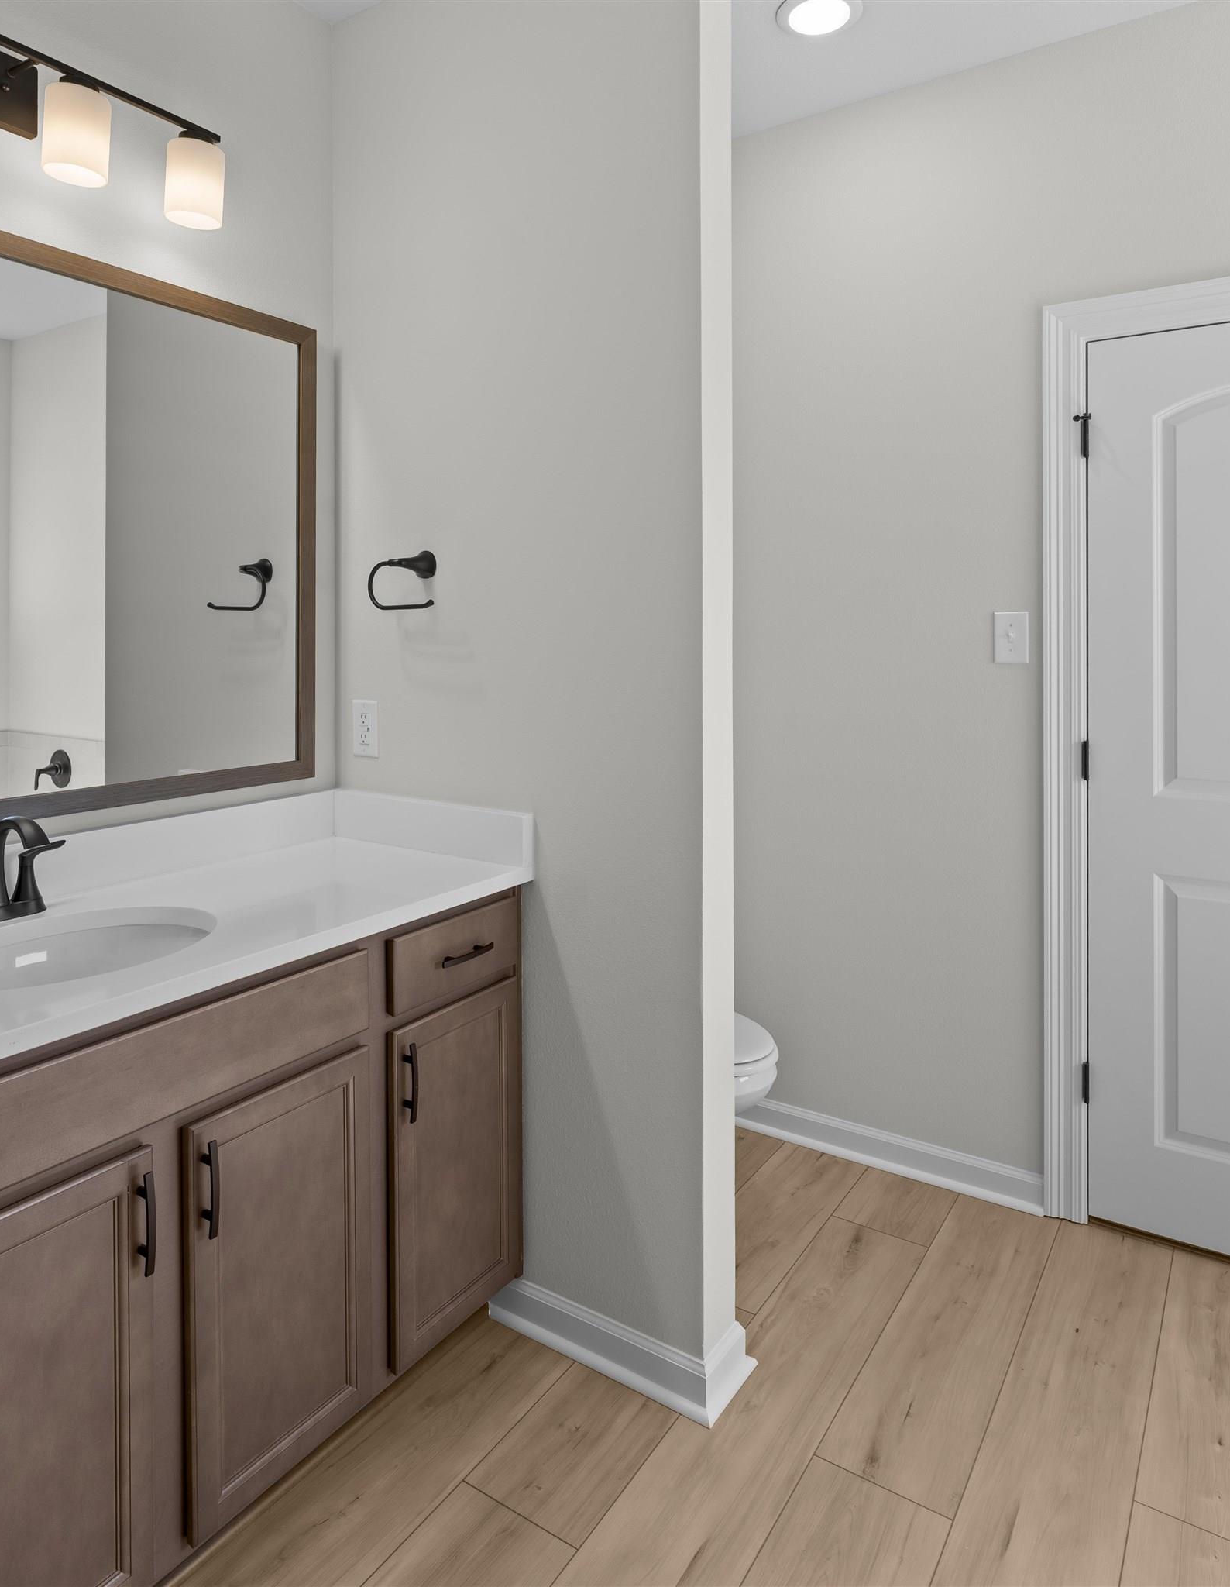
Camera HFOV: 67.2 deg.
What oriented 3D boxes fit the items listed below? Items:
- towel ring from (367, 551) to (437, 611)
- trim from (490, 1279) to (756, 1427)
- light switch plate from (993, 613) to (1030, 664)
[{"bbox_3d":[-0.428,-0.449,1.958,0.190,0.120,0.085,5,8,33],"label":"towel ring"},{"bbox_3d":[0.009,1.008,1.790,0.490,0.087,0.174,5,8,33],"label":"trim"},{"bbox_3d":[0.955,-0.373,2.229,0.079,0.123,0.018,5,8,33],"label":"light switch plate"}]

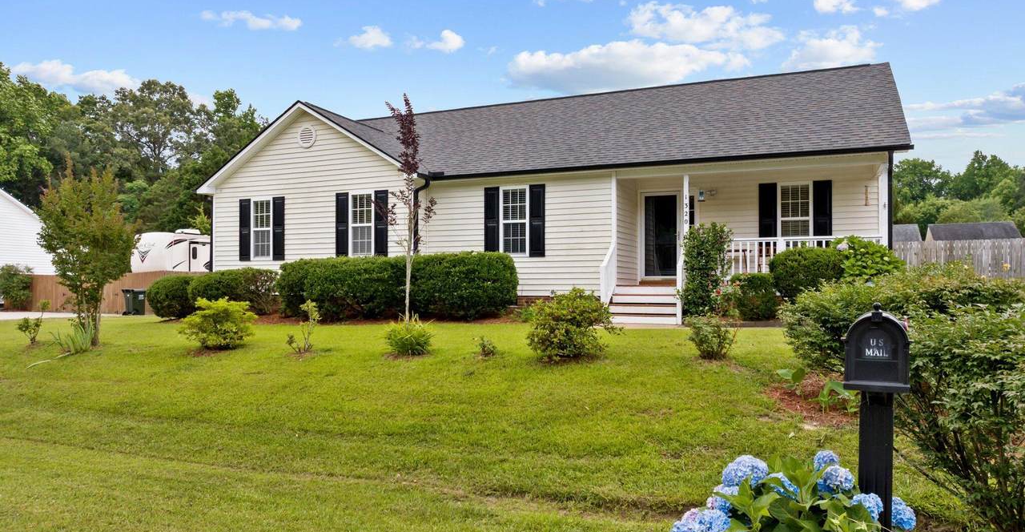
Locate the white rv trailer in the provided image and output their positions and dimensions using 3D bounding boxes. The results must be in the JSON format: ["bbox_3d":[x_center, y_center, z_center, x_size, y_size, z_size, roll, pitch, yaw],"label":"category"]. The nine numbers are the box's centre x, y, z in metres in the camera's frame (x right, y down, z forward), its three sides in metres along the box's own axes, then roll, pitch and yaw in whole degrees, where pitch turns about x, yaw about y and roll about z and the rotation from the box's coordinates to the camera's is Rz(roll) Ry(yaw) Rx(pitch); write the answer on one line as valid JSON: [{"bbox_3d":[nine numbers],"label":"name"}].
[{"bbox_3d":[-14.700,0.360,37.800,2.500,3.900,11.000,-1,-2,23],"label":"white rv trailer"}]

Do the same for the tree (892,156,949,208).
[{"bbox_3d":[40.060,-3.986,70.000,7.000,13.800,7.000,0,-1,0],"label":"tree"}]

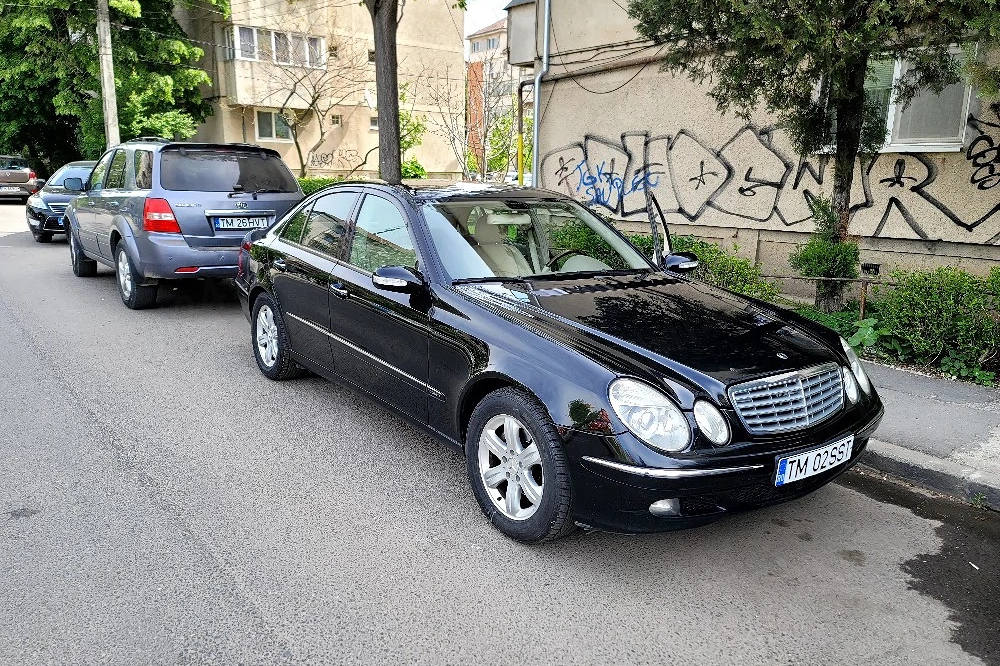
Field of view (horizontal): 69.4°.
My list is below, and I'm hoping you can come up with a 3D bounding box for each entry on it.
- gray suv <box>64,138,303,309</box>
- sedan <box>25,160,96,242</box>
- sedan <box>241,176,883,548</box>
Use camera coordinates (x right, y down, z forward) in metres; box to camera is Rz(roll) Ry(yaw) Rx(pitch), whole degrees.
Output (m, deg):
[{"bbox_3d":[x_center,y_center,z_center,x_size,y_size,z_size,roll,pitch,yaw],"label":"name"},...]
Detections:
[{"bbox_3d":[-3.940,-1.414,8.766,1.890,1.740,4.580,-8,15,-39],"label":"gray suv"},{"bbox_3d":[-8.161,-2.763,14.869,1.880,1.500,4.750,-2,13,-17],"label":"sedan"},{"bbox_3d":[-0.190,-0.217,4.618,1.850,1.450,4.820,-6,14,-36],"label":"sedan"}]

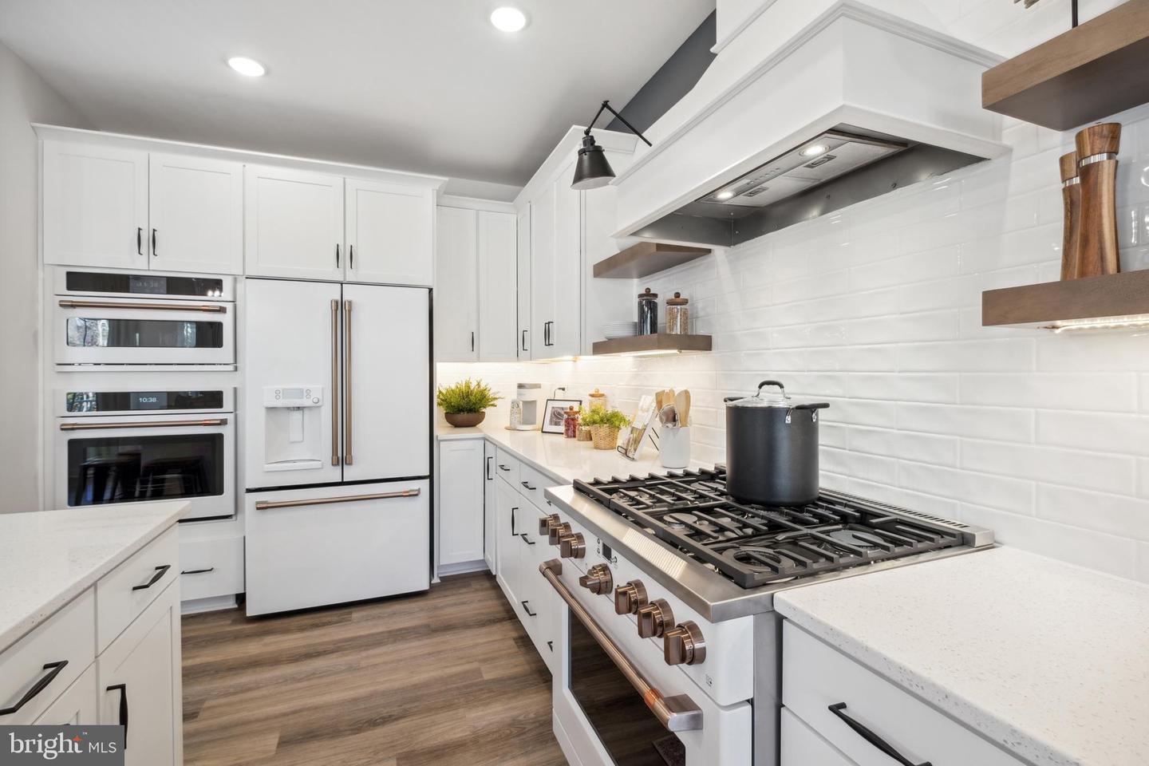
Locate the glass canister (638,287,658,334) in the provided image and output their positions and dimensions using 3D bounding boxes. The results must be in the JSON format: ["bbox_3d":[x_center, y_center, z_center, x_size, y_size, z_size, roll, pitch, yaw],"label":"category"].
[{"bbox_3d":[0.350,-0.326,2.272,0.094,0.251,0.094,0,1,0],"label":"glass canister"}]

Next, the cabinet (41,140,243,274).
[{"bbox_3d":[-2.351,-0.910,2.792,0.843,0.630,0.600,0,1,-22],"label":"cabinet"}]

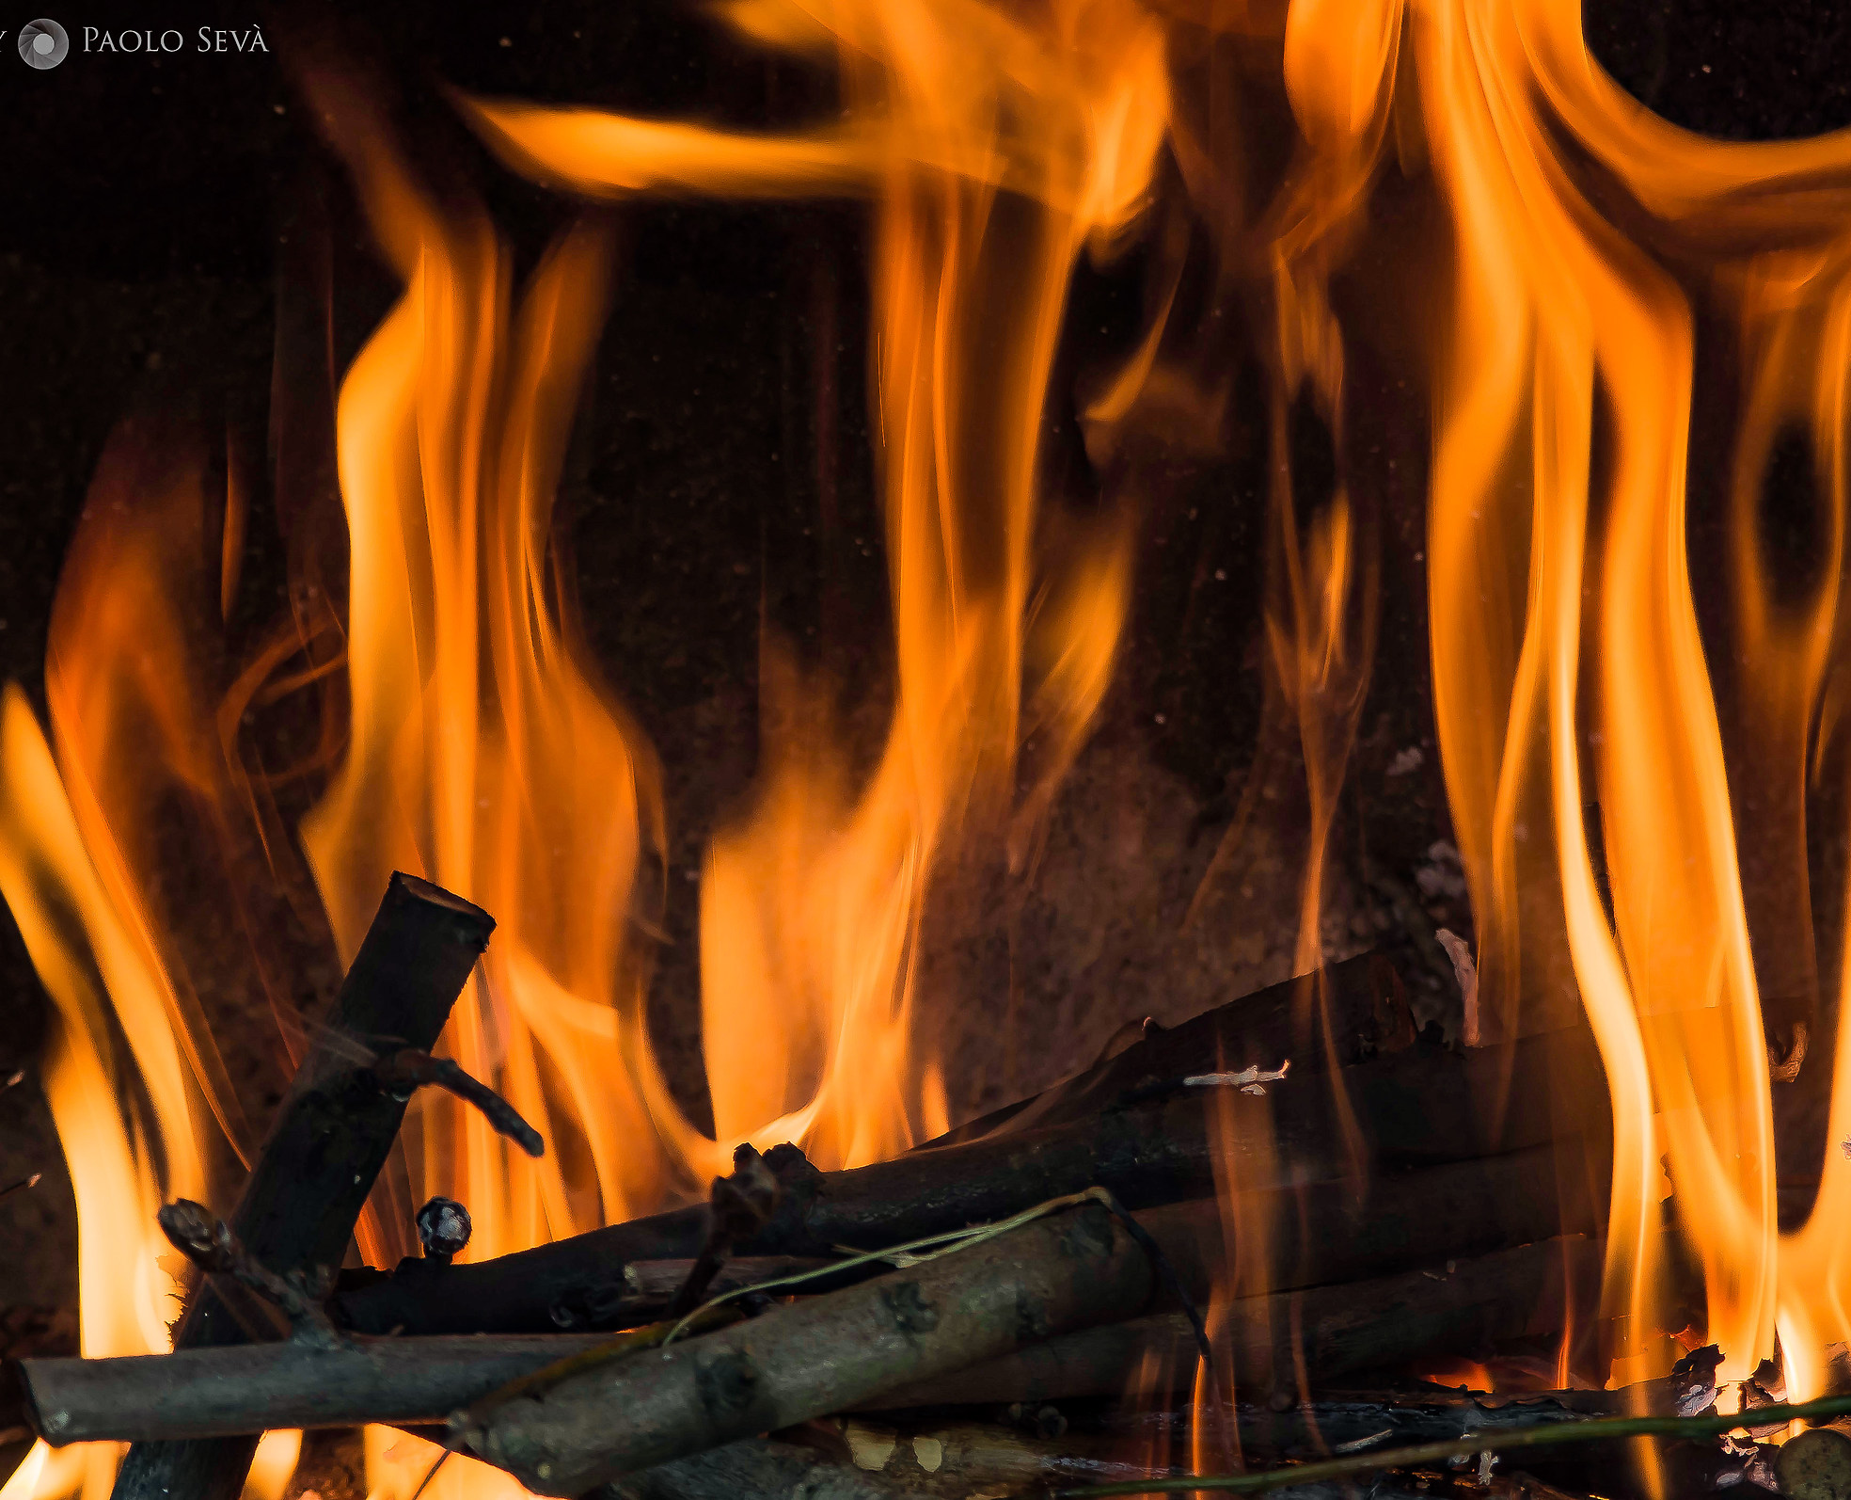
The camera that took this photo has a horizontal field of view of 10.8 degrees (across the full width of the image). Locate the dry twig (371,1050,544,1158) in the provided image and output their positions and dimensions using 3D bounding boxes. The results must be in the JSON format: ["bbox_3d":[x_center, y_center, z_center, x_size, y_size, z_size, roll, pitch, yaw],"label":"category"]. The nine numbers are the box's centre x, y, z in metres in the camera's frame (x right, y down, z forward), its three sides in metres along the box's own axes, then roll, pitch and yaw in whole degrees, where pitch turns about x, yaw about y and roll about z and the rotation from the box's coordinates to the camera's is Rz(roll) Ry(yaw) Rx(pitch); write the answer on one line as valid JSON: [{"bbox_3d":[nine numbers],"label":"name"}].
[{"bbox_3d":[-0.081,0.062,1.725,0.035,0.009,0.007,28,18,19],"label":"dry twig"}]

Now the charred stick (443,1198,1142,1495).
[{"bbox_3d":[-0.020,0.104,1.710,0.130,0.020,0.020,-19,15,-22],"label":"charred stick"}]

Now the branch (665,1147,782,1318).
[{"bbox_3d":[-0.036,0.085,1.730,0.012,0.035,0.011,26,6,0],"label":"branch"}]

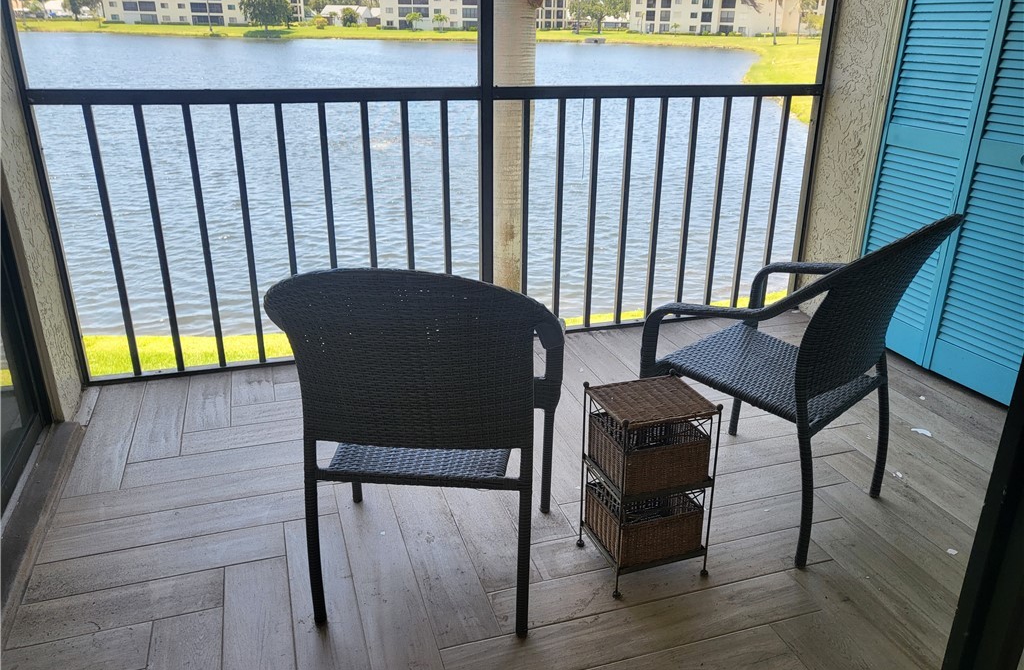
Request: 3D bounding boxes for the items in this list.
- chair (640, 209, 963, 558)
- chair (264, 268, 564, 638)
[{"bbox_3d":[0.786,0.067,2.101,0.600,0.890,0.635,-19,29,-40],"label":"chair"},{"bbox_3d":[-0.193,0.187,1.783,0.600,0.890,0.635,2,22,4],"label":"chair"}]

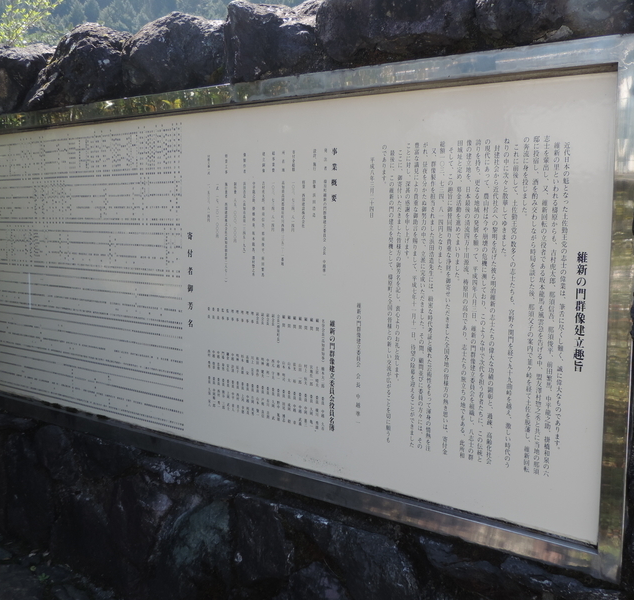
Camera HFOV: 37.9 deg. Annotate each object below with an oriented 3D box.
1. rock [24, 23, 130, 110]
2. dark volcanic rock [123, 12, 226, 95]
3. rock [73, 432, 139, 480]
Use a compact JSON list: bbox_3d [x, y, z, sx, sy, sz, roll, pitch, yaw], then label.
[{"bbox_3d":[-0.957,-0.954,3.784,0.480,0.328,0.351,5,7,42],"label":"rock"},{"bbox_3d":[-0.480,-0.901,3.356,0.445,0.281,0.351,5,7,42],"label":"dark volcanic rock"},{"bbox_3d":[-0.793,0.609,3.716,0.363,0.170,0.199,5,7,42],"label":"rock"}]

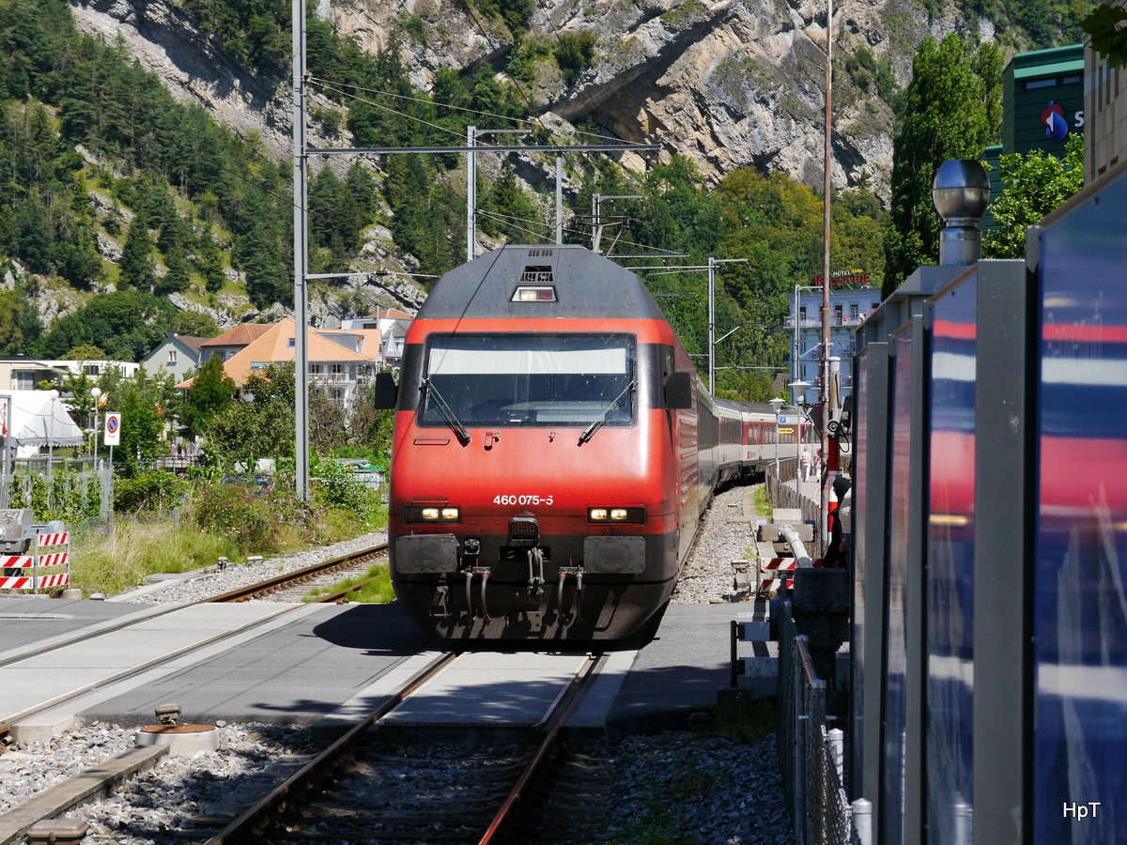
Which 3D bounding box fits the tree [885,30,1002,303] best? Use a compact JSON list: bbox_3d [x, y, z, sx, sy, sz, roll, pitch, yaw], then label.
[{"bbox_3d":[22.100,-9.900,160.000,6.900,25.700,6.500,0,0,0],"label":"tree"}]

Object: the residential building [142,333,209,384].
[{"bbox_3d":[-43.600,-3.200,320.000,7.700,14.300,11.500,0,0,19],"label":"residential building"}]

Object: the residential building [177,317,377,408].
[{"bbox_3d":[-31.100,-3.700,298.000,21.500,15.200,14.500,0,0,0],"label":"residential building"}]

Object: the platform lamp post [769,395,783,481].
[{"bbox_3d":[7.320,0.920,94.000,0.560,3.500,0.560,0,0,0],"label":"platform lamp post"}]

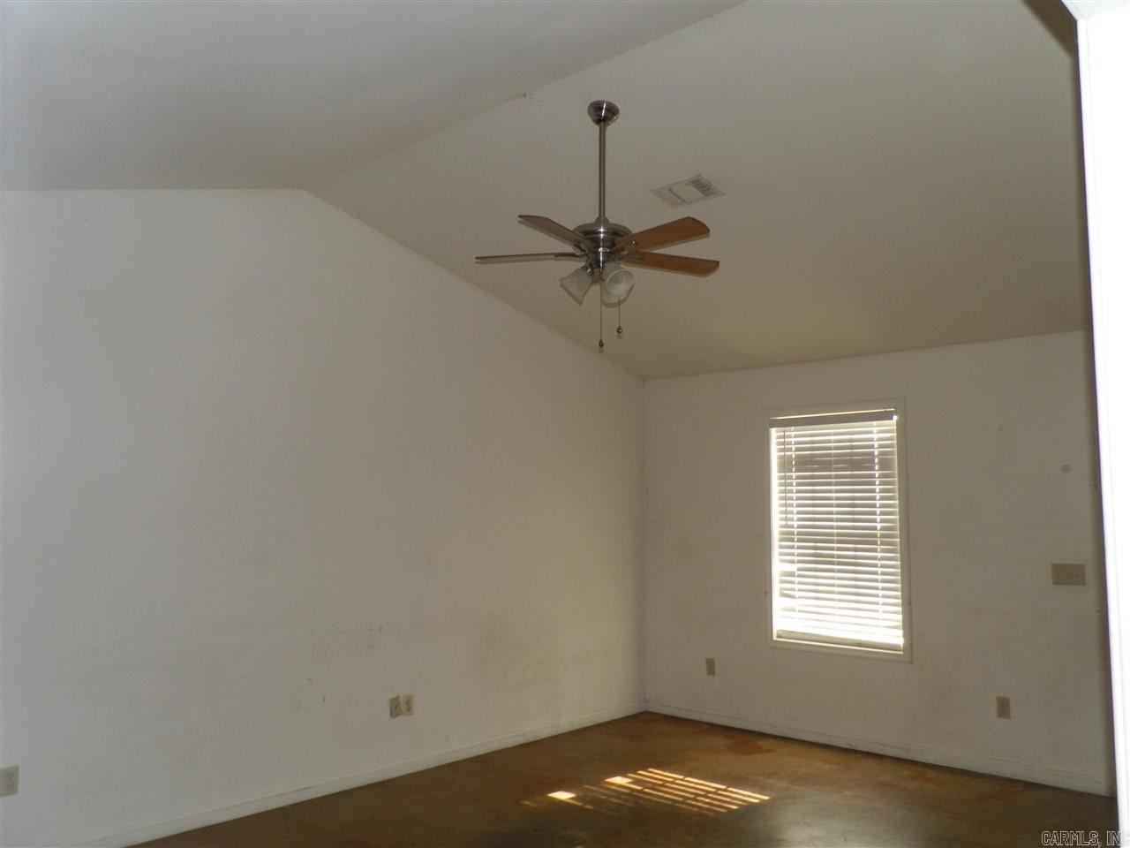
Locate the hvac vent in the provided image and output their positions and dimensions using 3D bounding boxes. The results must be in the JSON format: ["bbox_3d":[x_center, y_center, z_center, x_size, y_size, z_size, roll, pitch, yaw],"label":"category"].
[{"bbox_3d":[0.577,-1.088,4.326,0.298,0.030,0.195,-5,-22,42],"label":"hvac vent"}]

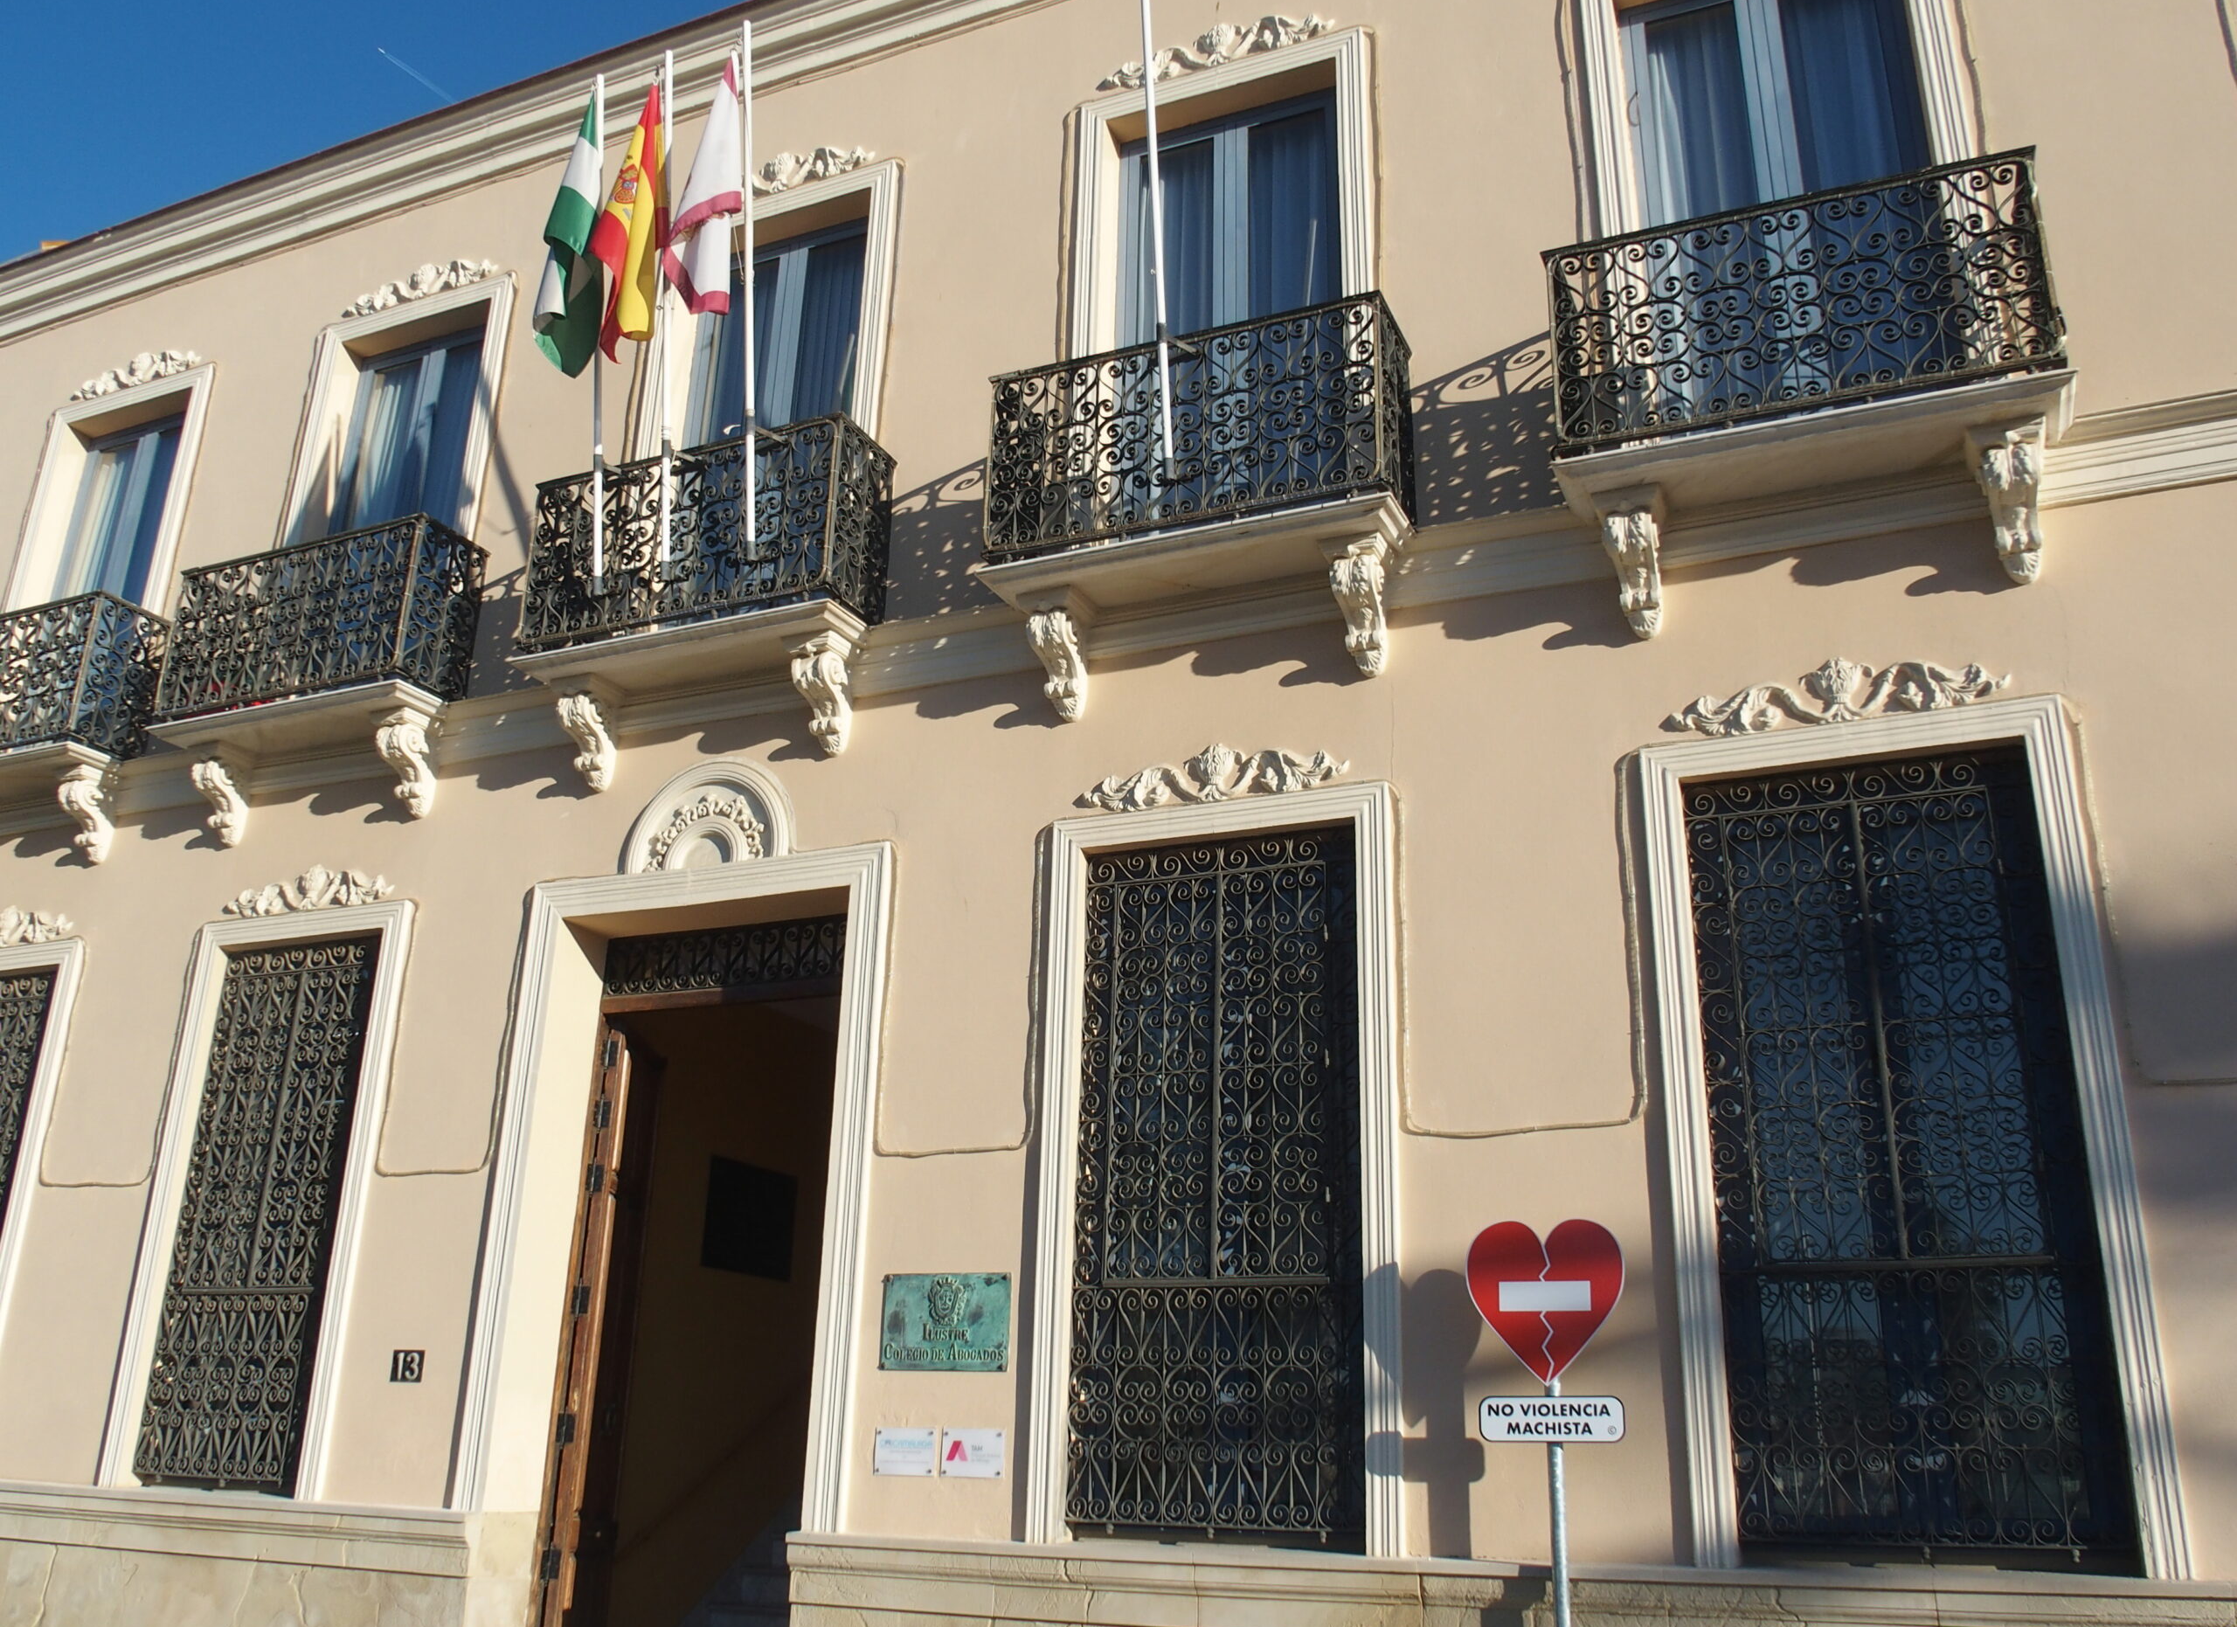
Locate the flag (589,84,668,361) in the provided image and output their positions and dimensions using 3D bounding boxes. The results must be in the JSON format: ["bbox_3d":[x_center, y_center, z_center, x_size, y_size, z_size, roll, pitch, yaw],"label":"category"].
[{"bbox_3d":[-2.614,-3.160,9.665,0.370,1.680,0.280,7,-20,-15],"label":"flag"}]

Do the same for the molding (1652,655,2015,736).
[{"bbox_3d":[2.831,-0.490,7.204,1.315,0.265,0.100,-7,-21,23],"label":"molding"}]

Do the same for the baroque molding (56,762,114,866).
[{"bbox_3d":[-6.541,0.028,11.420,0.229,0.533,0.400,-7,-21,22],"label":"baroque molding"}]

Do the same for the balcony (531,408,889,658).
[{"bbox_3d":[-2.217,-1.375,9.682,2.005,1.022,0.540,-7,-21,23],"label":"balcony"}]

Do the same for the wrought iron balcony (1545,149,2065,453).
[{"bbox_3d":[2.870,-2.026,7.698,1.957,0.995,0.596,-7,-21,22],"label":"wrought iron balcony"}]

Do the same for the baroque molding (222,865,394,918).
[{"bbox_3d":[-4.678,0.439,10.471,1.332,0.267,0.100,-7,-21,23],"label":"baroque molding"}]

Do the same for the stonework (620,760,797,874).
[{"bbox_3d":[-2.154,-0.014,9.516,1.073,0.566,0.073,-7,-20,23],"label":"stonework"}]

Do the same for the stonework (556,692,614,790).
[{"bbox_3d":[-2.907,-0.398,9.872,0.209,0.515,0.309,-7,-20,23],"label":"stonework"}]

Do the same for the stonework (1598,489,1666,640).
[{"bbox_3d":[2.171,-1.034,7.549,0.261,0.540,0.384,-7,-21,23],"label":"stonework"}]

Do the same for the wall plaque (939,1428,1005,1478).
[{"bbox_3d":[-0.637,2.776,7.851,0.304,0.200,0.018,-7,-20,23],"label":"wall plaque"}]

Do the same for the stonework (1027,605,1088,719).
[{"bbox_3d":[-0.288,-0.716,8.741,0.209,0.515,0.309,-7,-20,23],"label":"stonework"}]

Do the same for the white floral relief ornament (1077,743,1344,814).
[{"bbox_3d":[0.447,-0.194,8.872,1.414,0.283,0.100,-7,-20,23],"label":"white floral relief ornament"}]

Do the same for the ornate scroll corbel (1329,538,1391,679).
[{"bbox_3d":[1.104,-0.904,8.014,0.268,0.533,0.384,-7,-21,23],"label":"ornate scroll corbel"}]

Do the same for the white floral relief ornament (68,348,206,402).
[{"bbox_3d":[-7.490,-3.375,13.805,1.418,0.287,0.100,-7,-20,23],"label":"white floral relief ornament"}]

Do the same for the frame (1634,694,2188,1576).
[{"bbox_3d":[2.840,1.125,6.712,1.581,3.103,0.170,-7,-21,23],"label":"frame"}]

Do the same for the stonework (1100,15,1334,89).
[{"bbox_3d":[0.516,-4.191,9.878,1.358,0.274,0.081,-7,-21,22],"label":"stonework"}]

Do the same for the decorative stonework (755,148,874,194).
[{"bbox_3d":[-2.064,-3.800,10.801,1.360,0.272,0.073,-7,-20,23],"label":"decorative stonework"}]

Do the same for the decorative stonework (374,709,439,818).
[{"bbox_3d":[-4.111,-0.269,10.406,0.229,0.533,0.400,-7,-21,22],"label":"decorative stonework"}]

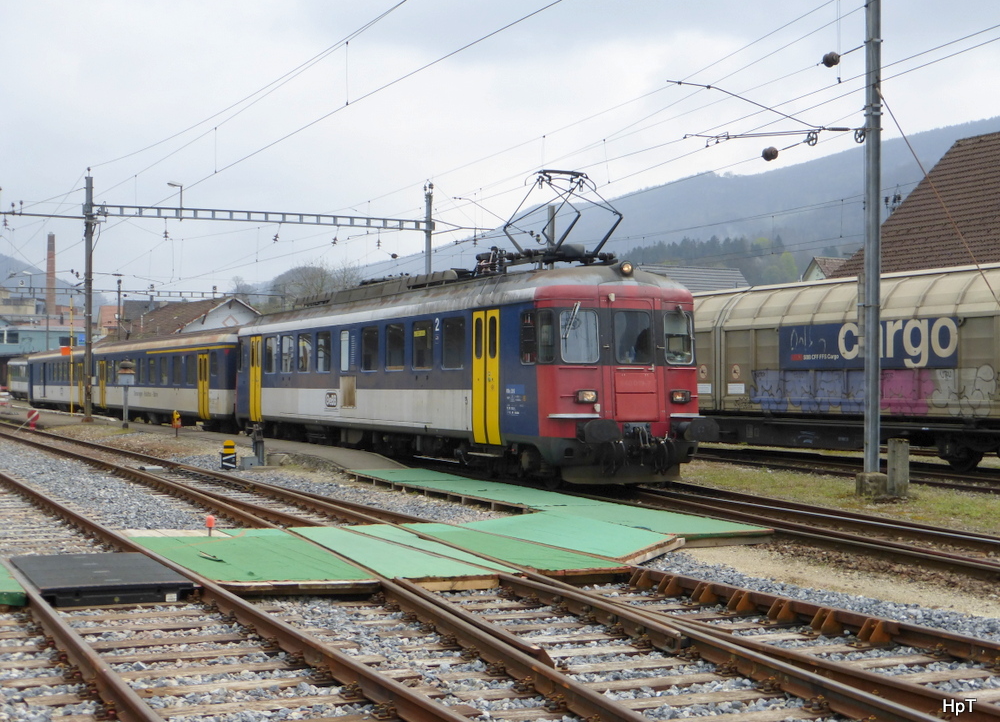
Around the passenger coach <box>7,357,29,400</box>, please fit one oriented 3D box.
[{"bbox_3d":[-35.653,1.457,110.780,2.850,3.720,24.000,1,-1,-25],"label":"passenger coach"}]

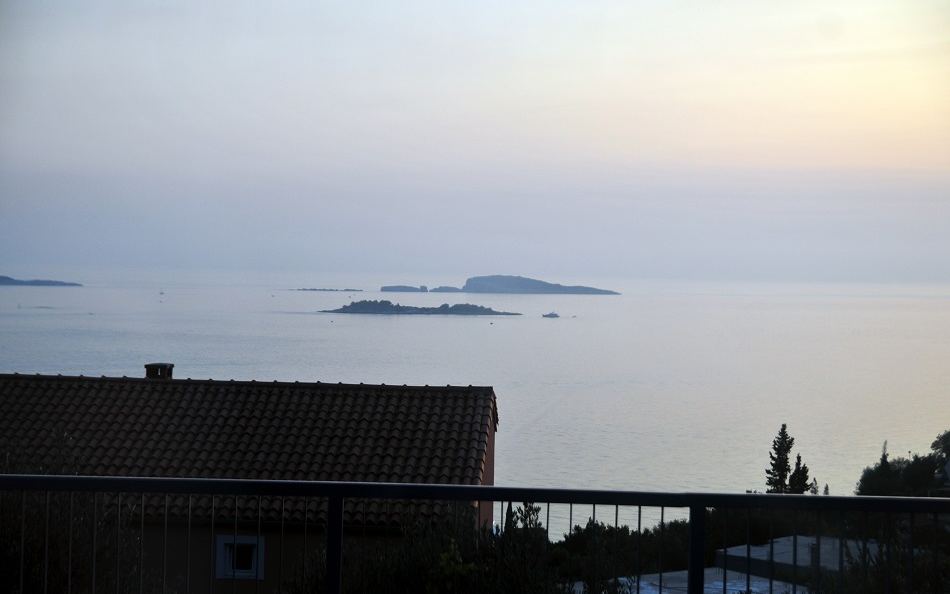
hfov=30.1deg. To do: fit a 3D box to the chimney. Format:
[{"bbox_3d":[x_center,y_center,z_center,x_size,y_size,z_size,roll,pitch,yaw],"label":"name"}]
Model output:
[{"bbox_3d":[-5.918,1.503,33.104,0.460,0.500,0.460,1,1,4],"label":"chimney"}]

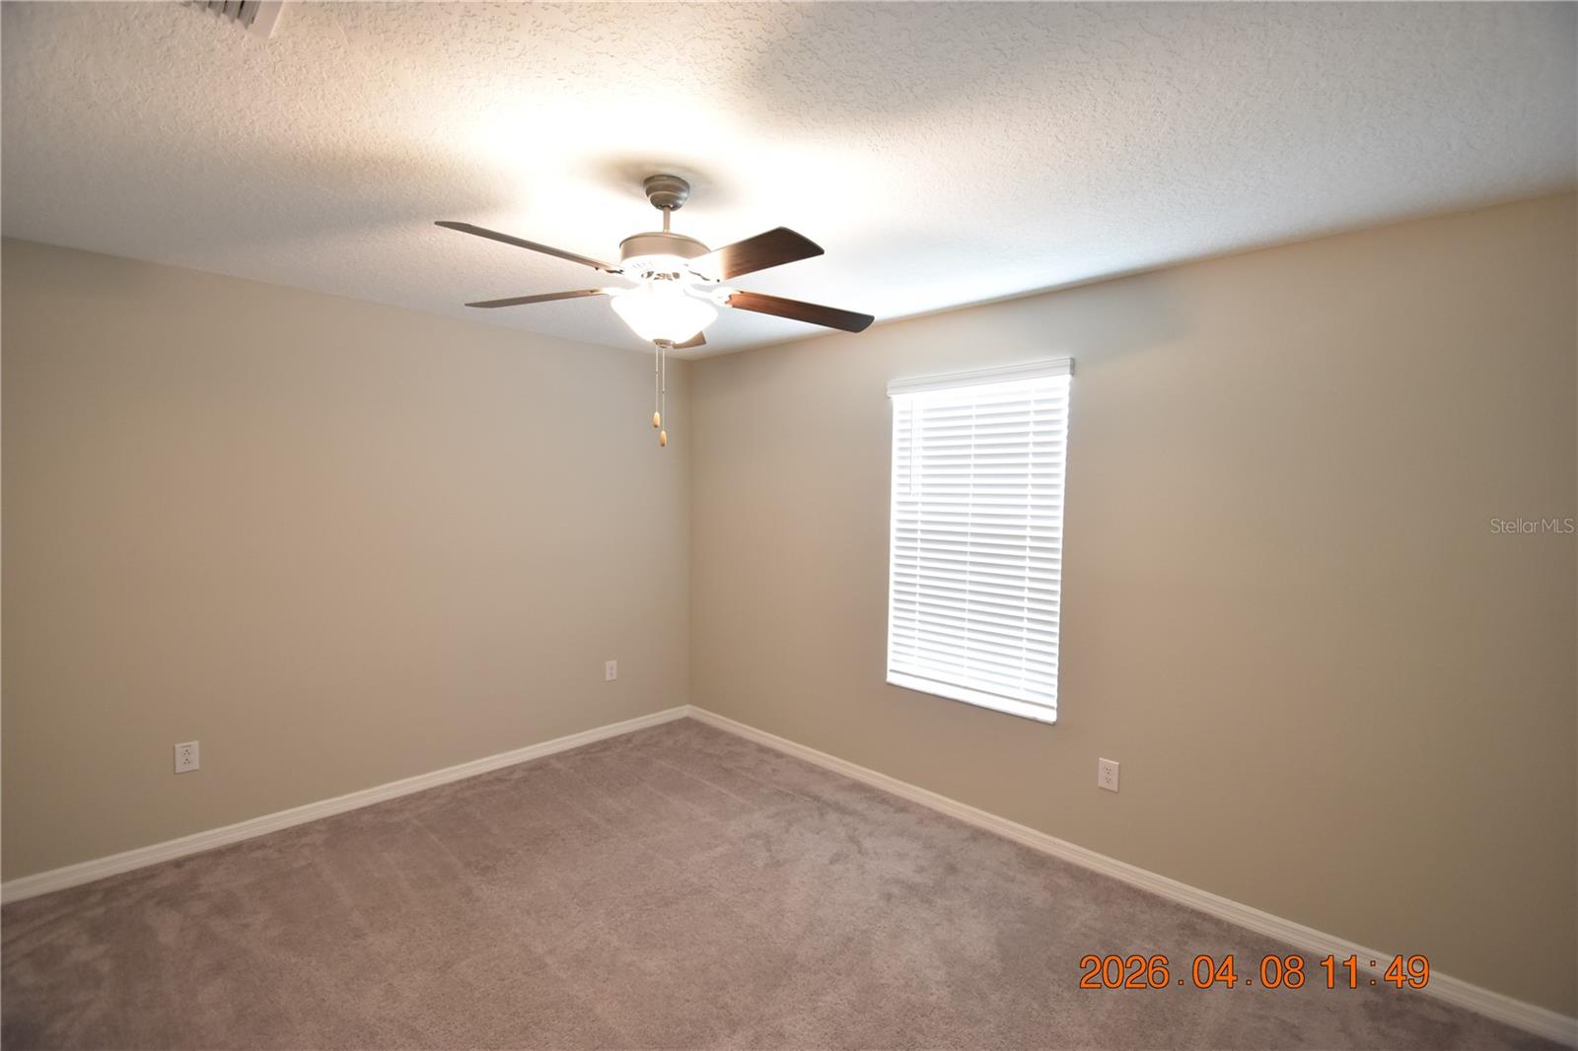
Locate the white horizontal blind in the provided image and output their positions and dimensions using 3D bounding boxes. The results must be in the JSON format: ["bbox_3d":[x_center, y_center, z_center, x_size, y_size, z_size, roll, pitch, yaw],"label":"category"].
[{"bbox_3d":[0.845,0.062,3.097,0.911,1.555,0.070,4,4,43],"label":"white horizontal blind"}]

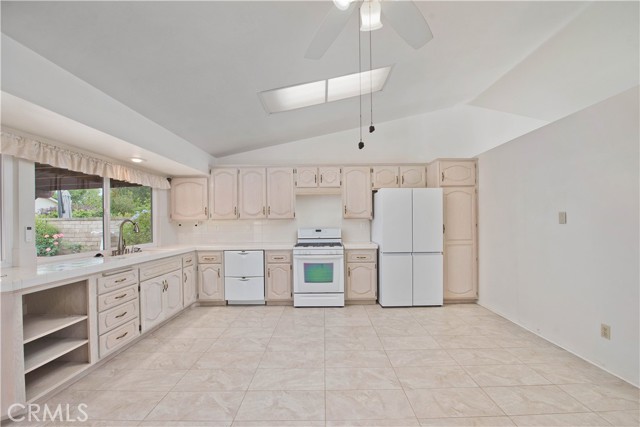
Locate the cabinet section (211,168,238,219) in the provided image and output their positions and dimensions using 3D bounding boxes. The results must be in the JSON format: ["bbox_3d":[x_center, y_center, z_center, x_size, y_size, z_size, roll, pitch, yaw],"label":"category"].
[{"bbox_3d":[-1.556,-0.315,4.225,0.457,0.838,0.330,-1,-1,1],"label":"cabinet section"}]

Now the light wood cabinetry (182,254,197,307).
[{"bbox_3d":[-2.186,0.974,3.612,0.605,0.805,0.380,-1,-2,1],"label":"light wood cabinetry"}]

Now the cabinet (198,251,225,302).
[{"bbox_3d":[-1.657,0.985,4.098,0.425,0.815,0.610,-1,-2,1],"label":"cabinet"}]

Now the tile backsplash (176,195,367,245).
[{"bbox_3d":[-0.830,0.110,4.400,3.450,0.830,0.030,-1,-1,0],"label":"tile backsplash"}]

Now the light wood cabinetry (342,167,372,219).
[{"bbox_3d":[0.615,-0.345,4.250,0.480,0.870,0.320,-1,-1,0],"label":"light wood cabinetry"}]

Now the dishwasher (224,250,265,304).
[{"bbox_3d":[-1.133,0.983,4.066,0.605,0.828,0.595,-1,-2,1],"label":"dishwasher"}]

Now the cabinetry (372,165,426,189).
[{"bbox_3d":[1.303,-0.592,4.232,0.900,0.430,0.330,-1,-2,1],"label":"cabinetry"}]

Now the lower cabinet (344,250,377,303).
[{"bbox_3d":[0.630,0.970,4.080,0.480,0.850,0.600,-1,-1,0],"label":"lower cabinet"}]

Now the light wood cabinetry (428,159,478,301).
[{"bbox_3d":[2.120,0.270,4.120,0.610,2.220,0.600,-1,-1,0],"label":"light wood cabinetry"}]

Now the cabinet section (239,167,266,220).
[{"bbox_3d":[-1.098,-0.317,4.225,0.460,0.837,0.330,-1,-1,1],"label":"cabinet section"}]

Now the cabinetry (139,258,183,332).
[{"bbox_3d":[-2.195,0.955,3.030,0.600,0.840,0.820,-1,-1,0],"label":"cabinetry"}]

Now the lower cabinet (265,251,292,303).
[{"bbox_3d":[-0.613,0.966,4.079,0.425,0.815,0.610,-1,-2,1],"label":"lower cabinet"}]

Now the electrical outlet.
[{"bbox_3d":[2.352,0.976,2.049,0.012,0.117,0.072,-1,-2,1],"label":"electrical outlet"}]

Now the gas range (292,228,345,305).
[{"bbox_3d":[-0.006,0.827,4.052,0.760,1.170,0.650,-1,-2,1],"label":"gas range"}]

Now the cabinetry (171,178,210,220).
[{"bbox_3d":[-2.174,-0.243,4.285,0.670,0.740,0.330,-1,-2,1],"label":"cabinetry"}]

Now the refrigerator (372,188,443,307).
[{"bbox_3d":[1.383,0.513,4.060,0.910,1.780,0.690,-1,-1,0],"label":"refrigerator"}]

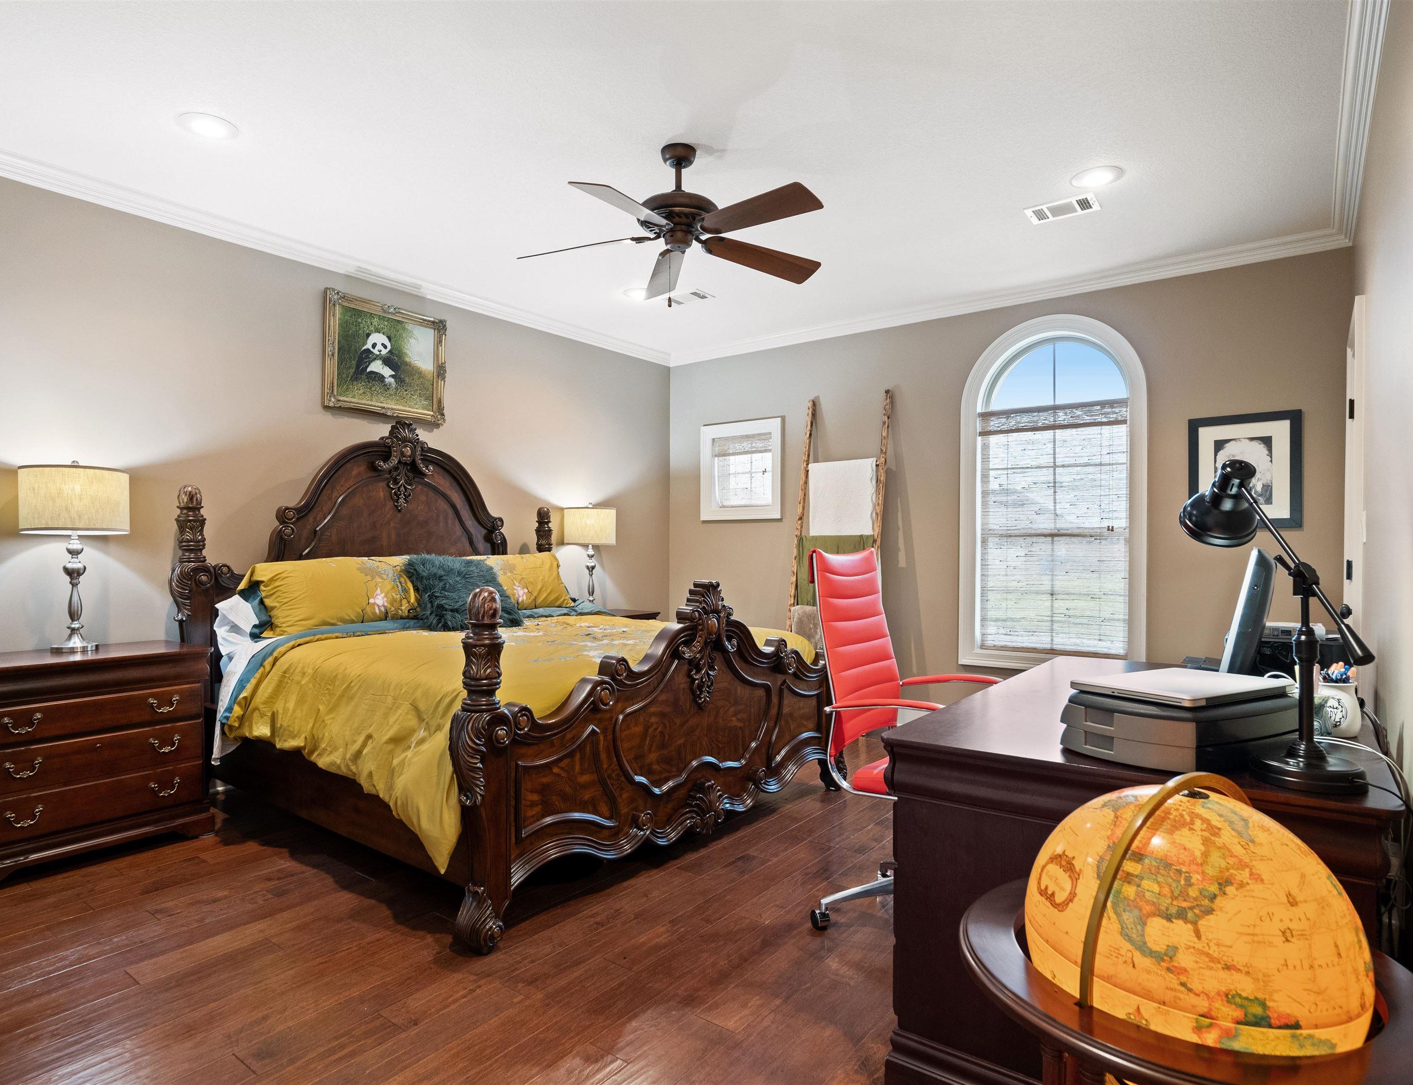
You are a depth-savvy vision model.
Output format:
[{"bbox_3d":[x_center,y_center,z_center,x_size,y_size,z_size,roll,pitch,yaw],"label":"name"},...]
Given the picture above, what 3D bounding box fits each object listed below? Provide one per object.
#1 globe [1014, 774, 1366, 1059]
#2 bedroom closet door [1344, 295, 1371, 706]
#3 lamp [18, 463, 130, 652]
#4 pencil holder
[{"bbox_3d":[0.657,0.543,1.056,0.395,0.395,0.395,0,0,38],"label":"globe"},{"bbox_3d":[2.730,0.157,3.235,0.090,2.160,0.930,0,0,38],"label":"bedroom closet door"},{"bbox_3d":[-2.534,0.054,3.077,0.350,0.745,0.350,0,0,38],"label":"lamp"},{"bbox_3d":[1.425,0.375,1.735,0.115,0.122,0.115,0,0,38],"label":"pencil holder"}]

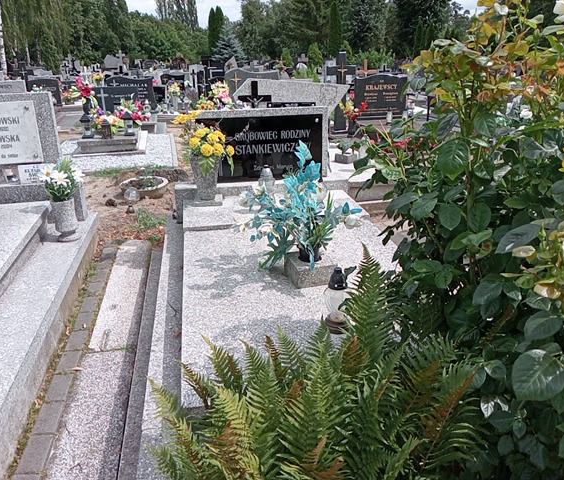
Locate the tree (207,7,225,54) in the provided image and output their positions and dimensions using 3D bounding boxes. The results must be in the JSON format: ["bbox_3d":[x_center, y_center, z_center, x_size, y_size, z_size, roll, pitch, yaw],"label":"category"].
[{"bbox_3d":[-4.590,-13.486,35.263,1.150,4.350,1.100,-4,20,-10],"label":"tree"}]

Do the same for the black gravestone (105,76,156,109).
[{"bbox_3d":[-2.920,-2.801,9.905,0.960,0.630,0.140,-4,20,-12],"label":"black gravestone"}]

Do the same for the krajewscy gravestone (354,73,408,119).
[{"bbox_3d":[1.655,-2.367,8.495,0.860,0.700,0.130,-4,20,-10],"label":"krajewscy gravestone"}]

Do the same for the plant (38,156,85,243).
[{"bbox_3d":[-1.498,-0.273,3.460,0.280,0.530,0.270,-4,20,-10],"label":"plant"}]

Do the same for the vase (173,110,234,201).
[{"bbox_3d":[-0.627,-0.669,4.044,0.460,0.680,0.400,-4,20,-10],"label":"vase"}]

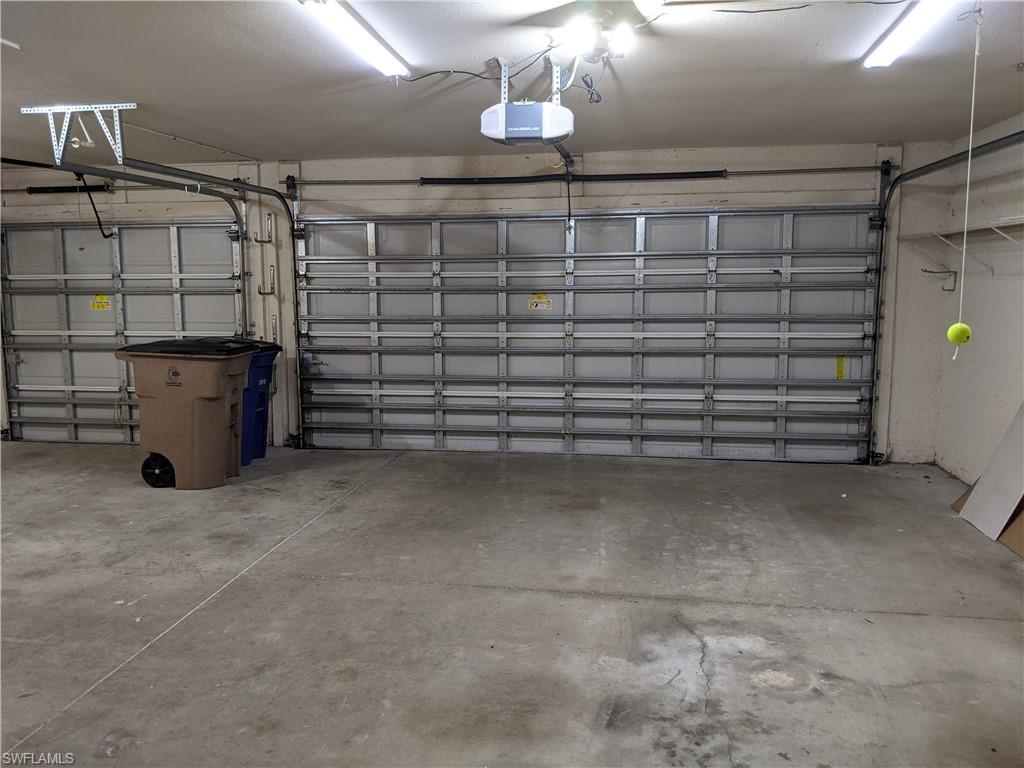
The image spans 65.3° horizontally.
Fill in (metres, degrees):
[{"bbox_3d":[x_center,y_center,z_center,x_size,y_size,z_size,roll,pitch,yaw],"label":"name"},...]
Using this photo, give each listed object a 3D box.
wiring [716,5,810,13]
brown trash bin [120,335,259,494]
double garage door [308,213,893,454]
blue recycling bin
[{"bbox_3d":[0.957,-1.429,3.039,0.380,0.030,0.040,1,7,8],"label":"wiring"},{"bbox_3d":[-2.411,0.211,6.134,0.890,1.080,0.690,0,7,1],"label":"brown trash bin"},{"bbox_3d":[0.531,-0.413,6.826,4.880,2.130,0.130,1,7,8],"label":"double garage door"},{"bbox_3d":[-2.428,0.126,6.798,0.880,1.080,0.690,0,7,1],"label":"blue recycling bin"}]

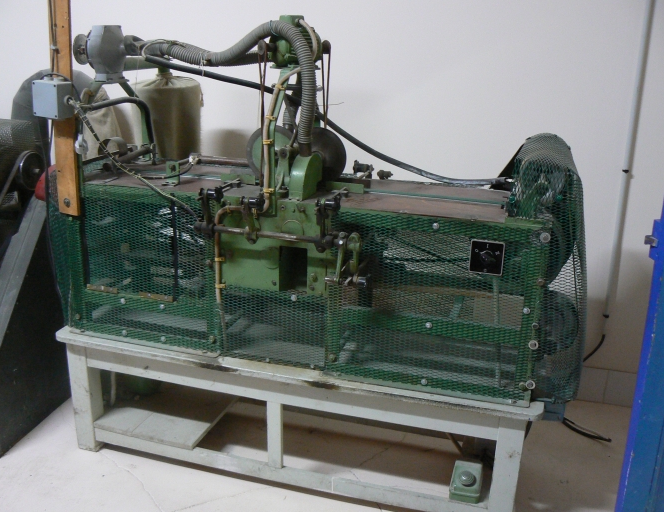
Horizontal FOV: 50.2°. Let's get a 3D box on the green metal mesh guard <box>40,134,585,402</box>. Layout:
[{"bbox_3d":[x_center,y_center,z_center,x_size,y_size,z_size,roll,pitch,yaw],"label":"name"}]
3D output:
[{"bbox_3d":[-0.060,-0.071,2.660,1.925,0.785,0.680,7,16,17],"label":"green metal mesh guard"}]

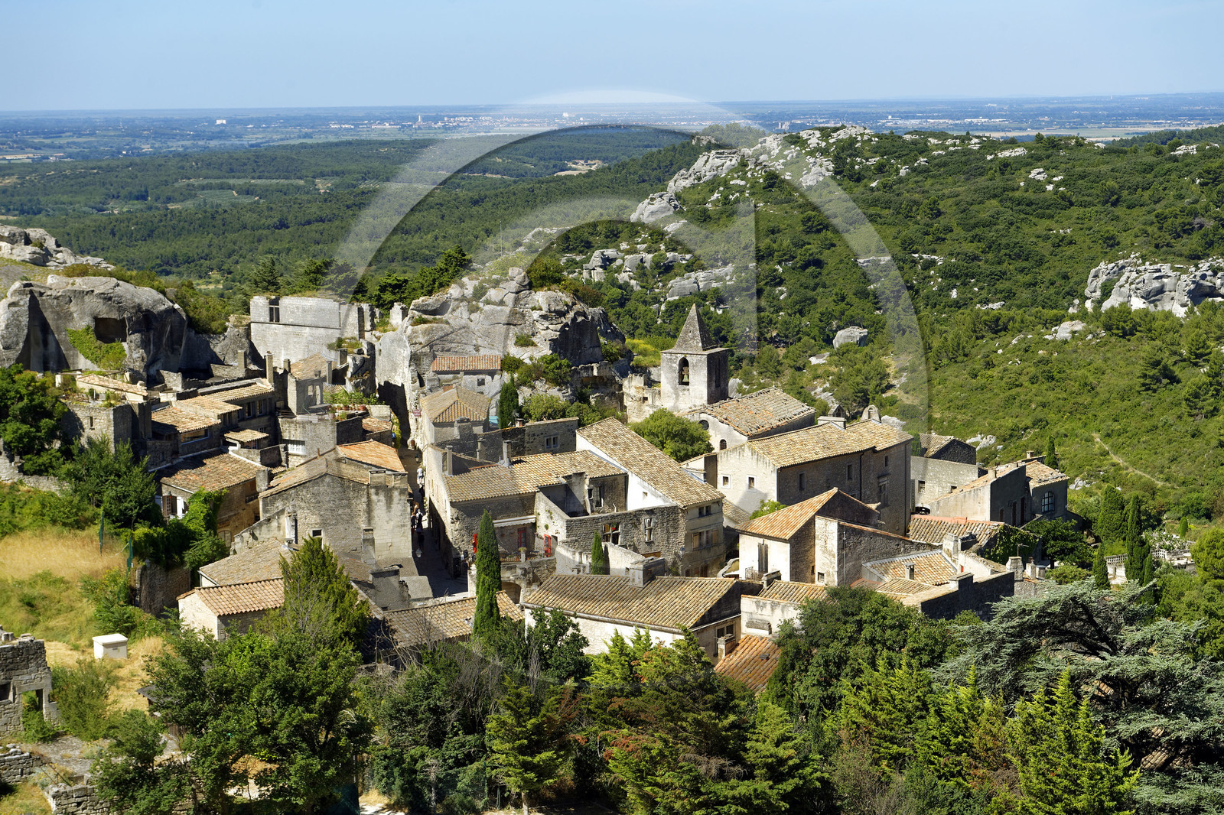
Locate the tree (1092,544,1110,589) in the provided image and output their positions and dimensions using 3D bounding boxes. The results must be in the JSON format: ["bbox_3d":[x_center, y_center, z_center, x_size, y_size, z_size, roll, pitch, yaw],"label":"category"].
[{"bbox_3d":[36.996,12.183,167.095,1.274,3.767,1.274,-1,8,0],"label":"tree"}]

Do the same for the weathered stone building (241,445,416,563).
[{"bbox_3d":[-20.496,6.620,165.654,10.933,6.895,11.820,-2,8,-5],"label":"weathered stone building"}]

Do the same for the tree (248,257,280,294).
[{"bbox_3d":[-42.763,-15.375,271.403,4.104,6.352,4.104,-1,8,0],"label":"tree"}]

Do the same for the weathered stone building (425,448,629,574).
[{"bbox_3d":[-6.200,7.146,158.500,14.300,6.330,10.300,-5,9,-28],"label":"weathered stone building"}]

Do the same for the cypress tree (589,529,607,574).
[{"bbox_3d":[-0.850,9.916,147.500,0.950,3.660,0.950,-1,8,0],"label":"cypress tree"}]

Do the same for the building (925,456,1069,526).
[{"bbox_3d":[34.182,7.267,194.859,6.895,5.220,13.987,7,11,41],"label":"building"}]

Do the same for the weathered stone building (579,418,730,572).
[{"bbox_3d":[2.713,6.258,163.705,10.835,10.244,4.925,7,12,44],"label":"weathered stone building"}]

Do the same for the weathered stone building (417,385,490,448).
[{"bbox_3d":[-13.500,1.210,187.000,5.700,4.550,11.000,-2,8,-5],"label":"weathered stone building"}]

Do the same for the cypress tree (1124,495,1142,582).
[{"bbox_3d":[41.480,10.584,175.830,1.455,7.292,1.455,-1,8,0],"label":"cypress tree"}]

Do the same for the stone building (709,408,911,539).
[{"bbox_3d":[16.400,5.567,176.000,6.500,9.100,17.000,7,12,44],"label":"stone building"}]

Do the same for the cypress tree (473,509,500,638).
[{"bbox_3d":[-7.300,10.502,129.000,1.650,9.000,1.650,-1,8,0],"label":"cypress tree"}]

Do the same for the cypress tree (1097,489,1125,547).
[{"bbox_3d":[43.303,9.789,191.645,2.362,5.573,2.362,-1,8,0],"label":"cypress tree"}]

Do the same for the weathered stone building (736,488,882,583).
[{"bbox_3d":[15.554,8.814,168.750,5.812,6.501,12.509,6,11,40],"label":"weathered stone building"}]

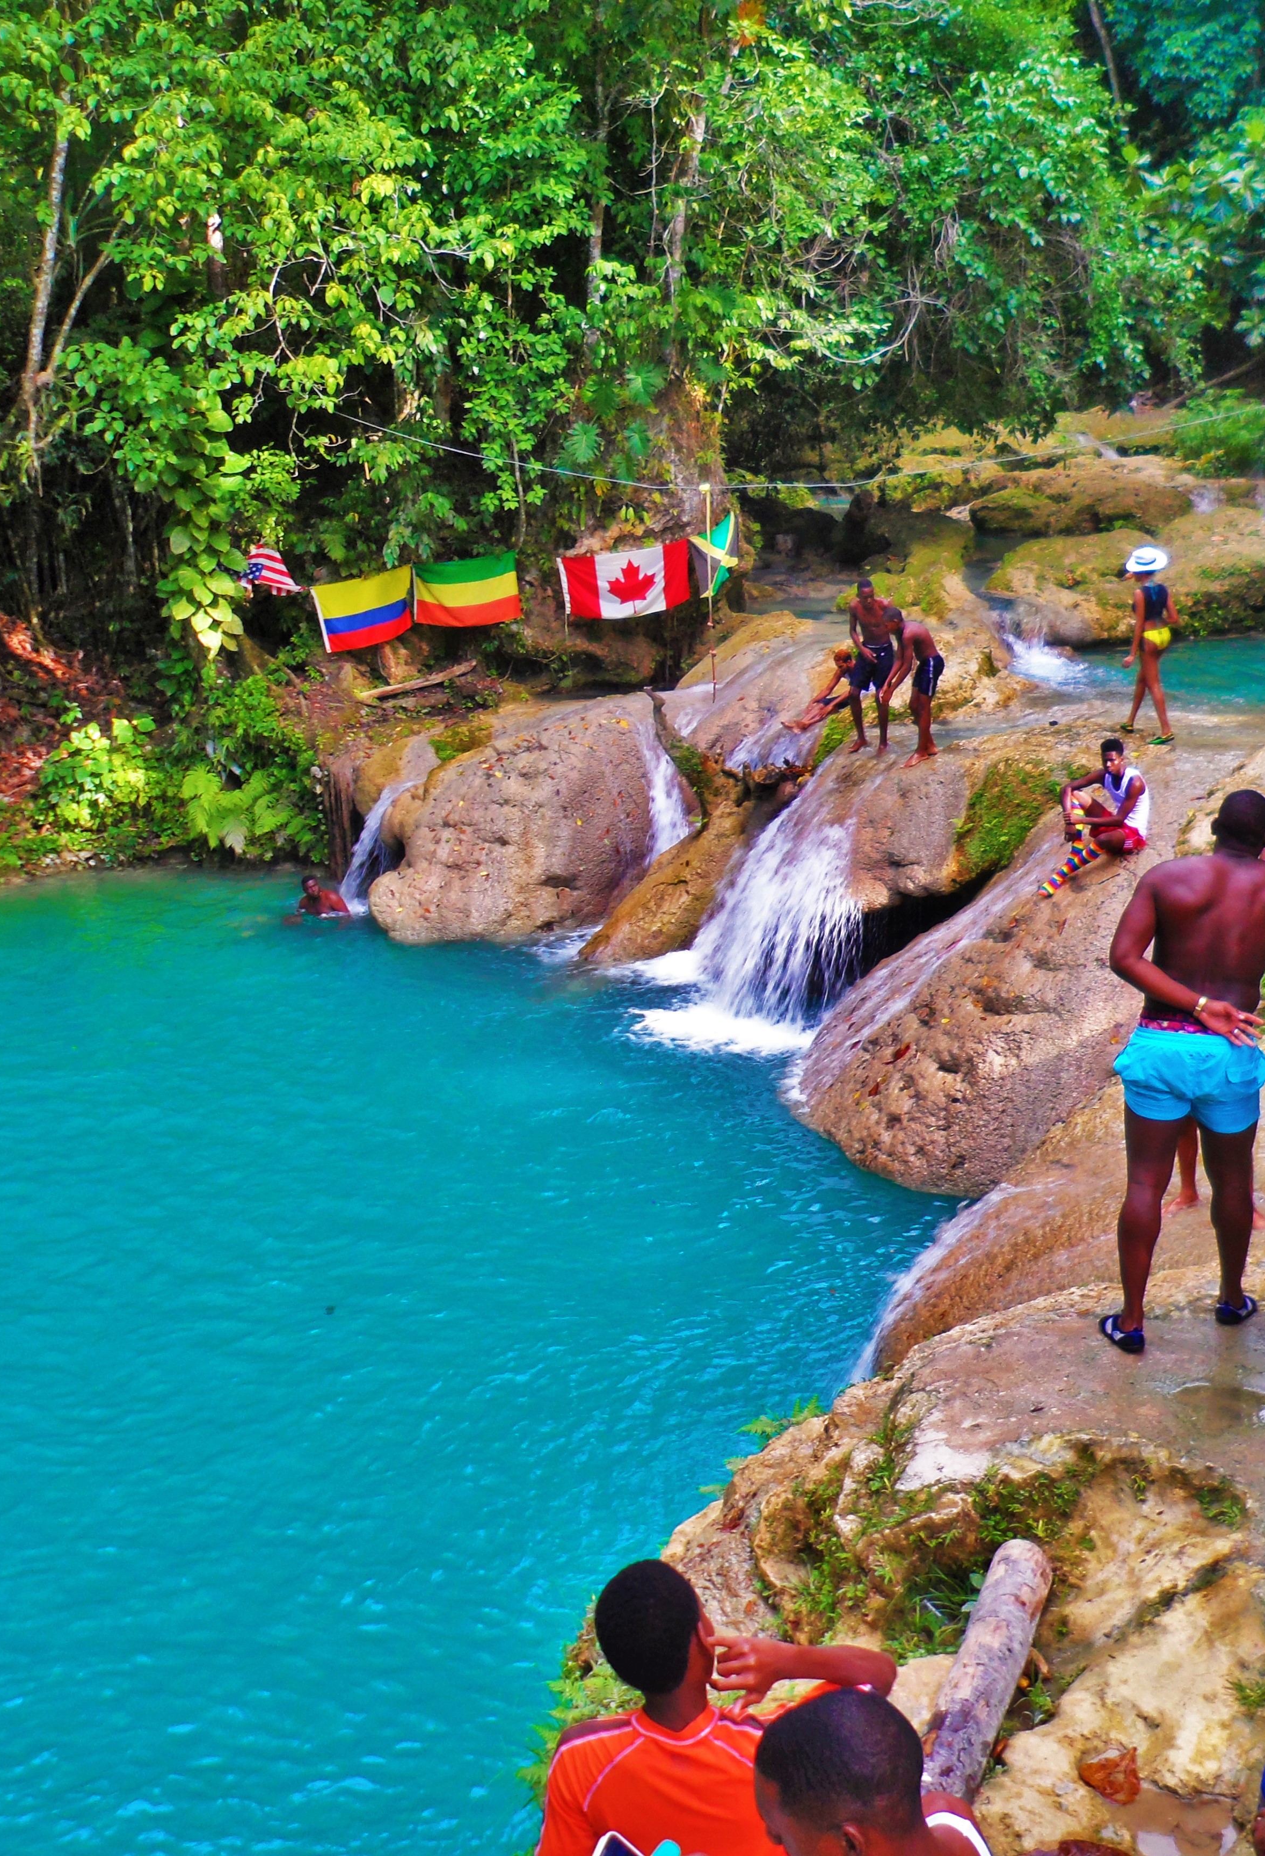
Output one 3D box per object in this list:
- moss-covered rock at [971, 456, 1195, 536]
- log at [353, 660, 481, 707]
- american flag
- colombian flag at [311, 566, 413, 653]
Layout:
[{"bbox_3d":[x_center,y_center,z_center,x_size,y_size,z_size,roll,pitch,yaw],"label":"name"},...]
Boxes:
[{"bbox_3d":[6.650,-6.379,27.500,3.300,1.100,2.200,1,16,6],"label":"moss-covered rock"},{"bbox_3d":[-2.758,-3.183,24.000,1.800,0.160,0.200,-16,21,-27],"label":"log"},{"bbox_3d":[-4.934,-4.895,25.300,0.800,0.620,0.350,-3,16,-9],"label":"american flag"},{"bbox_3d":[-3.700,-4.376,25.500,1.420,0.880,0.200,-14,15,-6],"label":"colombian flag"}]

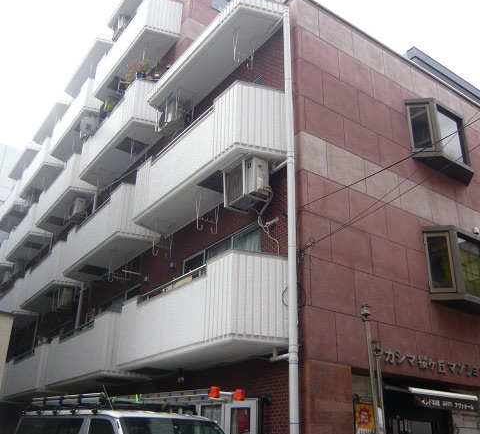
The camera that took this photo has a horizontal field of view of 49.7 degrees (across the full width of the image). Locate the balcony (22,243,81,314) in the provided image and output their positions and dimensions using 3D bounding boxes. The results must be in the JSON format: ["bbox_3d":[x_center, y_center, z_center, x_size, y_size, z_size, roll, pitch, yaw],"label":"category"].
[{"bbox_3d":[-6.118,2.082,17.029,0.958,1.287,4.178,18,-30,-31],"label":"balcony"}]

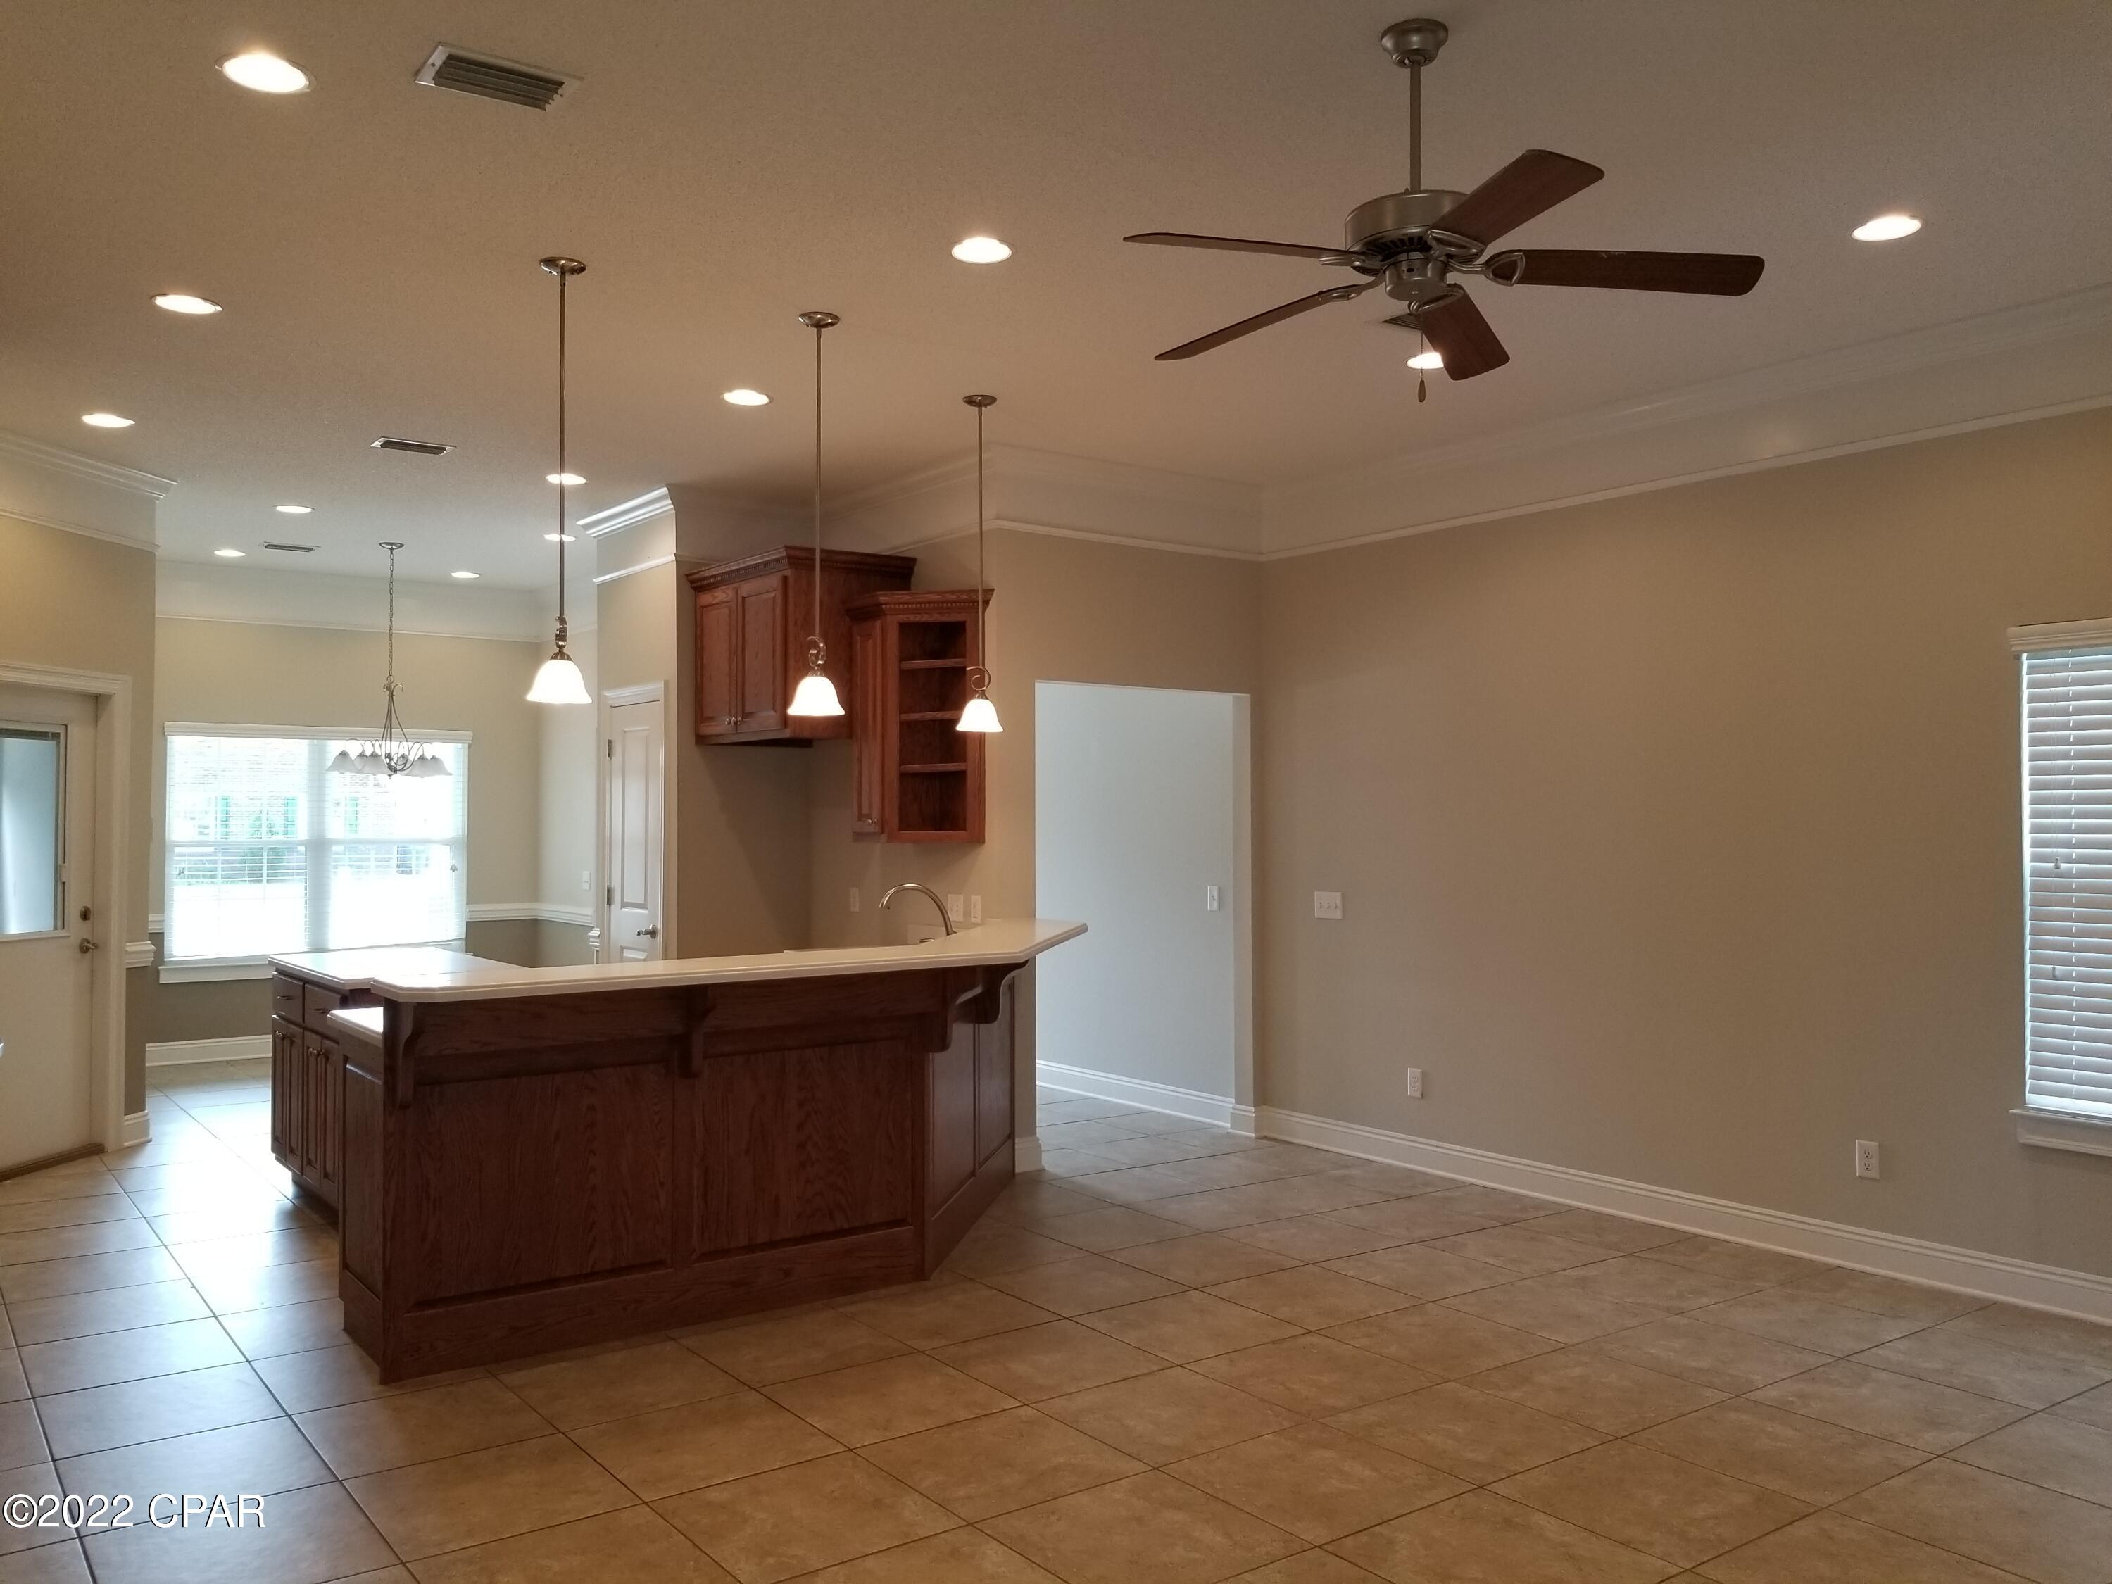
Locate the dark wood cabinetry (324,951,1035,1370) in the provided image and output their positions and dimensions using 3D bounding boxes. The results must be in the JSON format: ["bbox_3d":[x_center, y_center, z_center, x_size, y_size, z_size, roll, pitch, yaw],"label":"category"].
[{"bbox_3d":[-0.973,1.064,5.321,2.658,1.033,1.123,1,-2,-37],"label":"dark wood cabinetry"}]

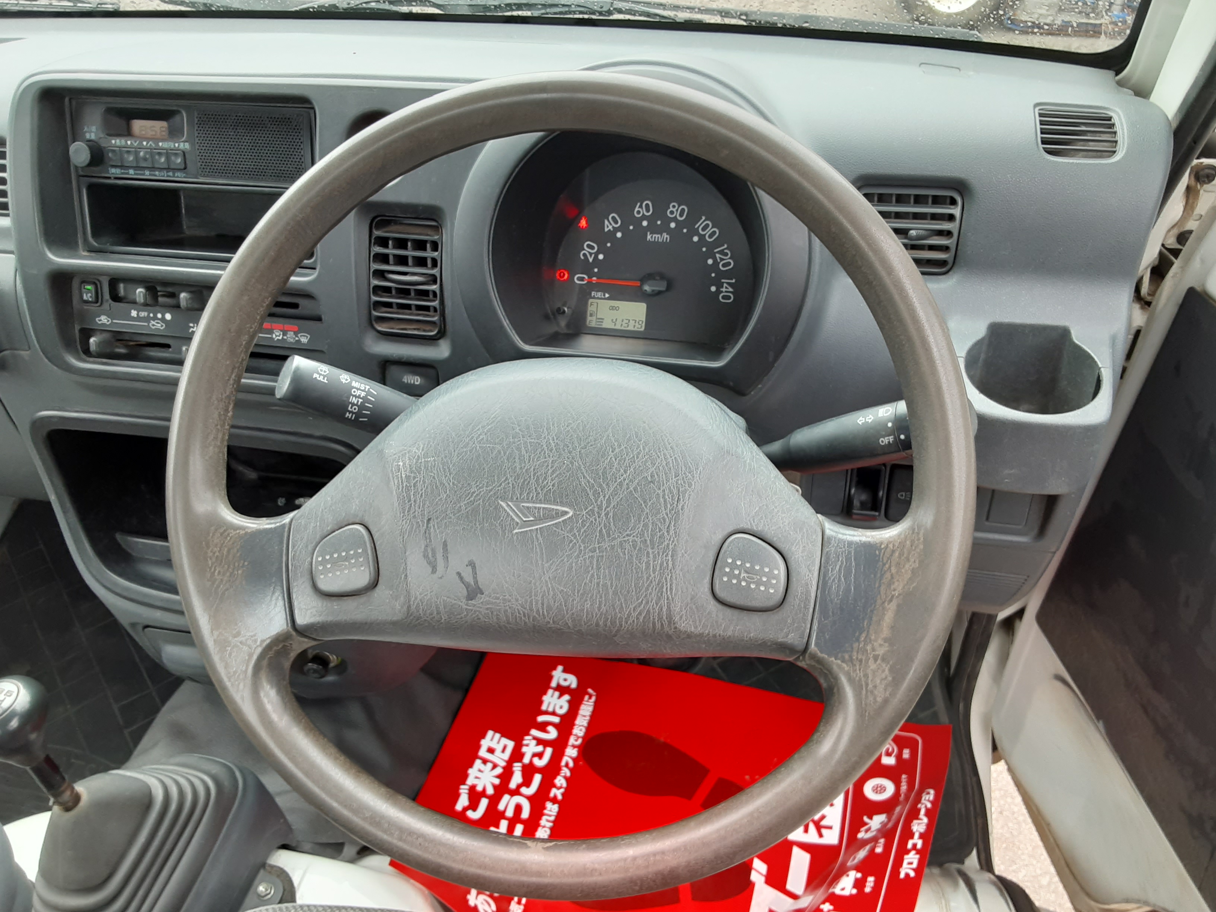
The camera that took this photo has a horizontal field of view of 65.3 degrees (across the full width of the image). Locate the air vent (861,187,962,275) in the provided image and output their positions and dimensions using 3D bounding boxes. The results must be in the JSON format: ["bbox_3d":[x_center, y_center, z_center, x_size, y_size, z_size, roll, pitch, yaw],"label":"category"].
[{"bbox_3d":[0.191,-0.144,0.604,0.064,0.055,0.022,2,19,5],"label":"air vent"}]

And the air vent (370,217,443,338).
[{"bbox_3d":[-0.138,-0.125,0.662,0.053,0.083,0.022,4,20,8],"label":"air vent"}]

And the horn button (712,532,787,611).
[{"bbox_3d":[0.063,0.052,0.423,0.033,0.010,0.034,10,89,6],"label":"horn button"}]

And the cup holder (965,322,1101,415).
[{"bbox_3d":[0.270,-0.032,0.616,0.080,0.070,0.085,3,45,9],"label":"cup holder"}]

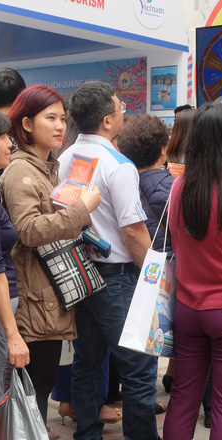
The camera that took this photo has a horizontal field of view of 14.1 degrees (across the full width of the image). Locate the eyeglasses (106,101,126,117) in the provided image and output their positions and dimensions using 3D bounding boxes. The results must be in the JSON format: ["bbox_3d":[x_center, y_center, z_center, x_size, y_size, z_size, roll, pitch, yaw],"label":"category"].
[{"bbox_3d":[-0.020,-0.487,4.050,0.140,0.047,0.140,-21,15,-34],"label":"eyeglasses"}]

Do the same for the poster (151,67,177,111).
[{"bbox_3d":[0.534,-1.310,8.950,0.320,0.440,0.020,3,4,36],"label":"poster"}]

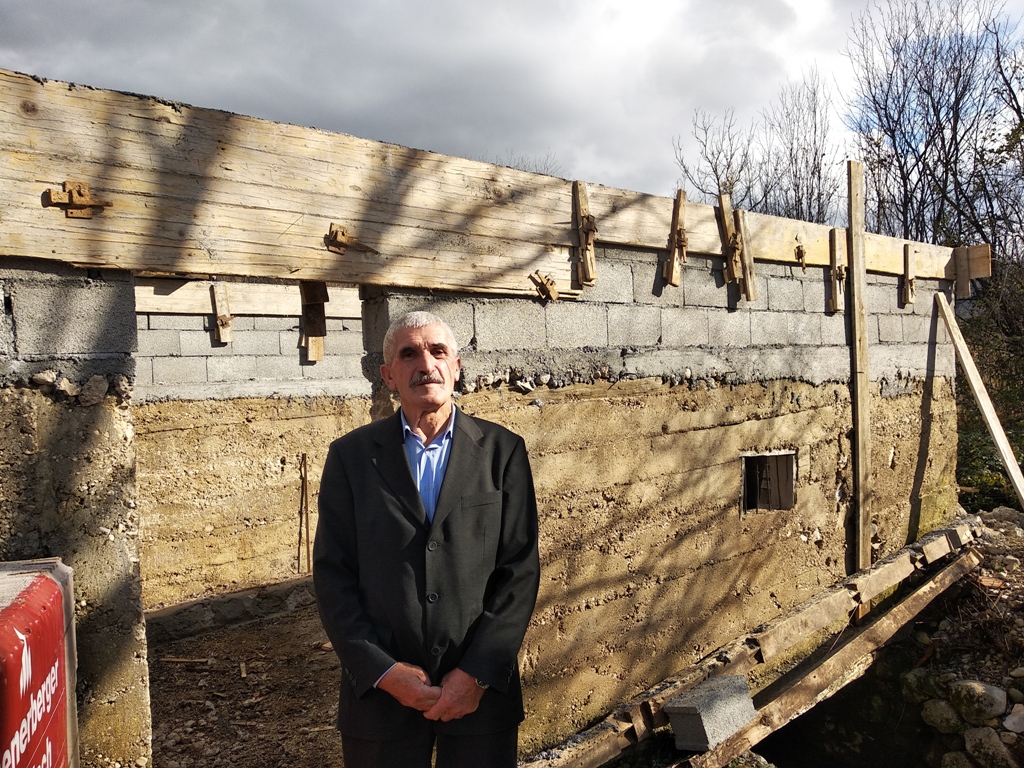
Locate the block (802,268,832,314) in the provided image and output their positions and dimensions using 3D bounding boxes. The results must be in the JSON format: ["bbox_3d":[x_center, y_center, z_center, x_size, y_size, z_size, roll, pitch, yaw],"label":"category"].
[{"bbox_3d":[1.909,-0.562,5.016,0.400,0.200,0.200,-3,2,-40],"label":"block"}]

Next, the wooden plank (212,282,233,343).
[{"bbox_3d":[-2.224,-0.537,5.916,0.092,0.440,0.045,-9,6,-43],"label":"wooden plank"}]

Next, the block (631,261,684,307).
[{"bbox_3d":[0.681,-0.491,3.950,0.397,0.197,0.197,-3,0,-40],"label":"block"}]

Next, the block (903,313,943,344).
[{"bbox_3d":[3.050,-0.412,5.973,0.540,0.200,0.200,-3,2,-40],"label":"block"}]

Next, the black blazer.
[{"bbox_3d":[-0.202,0.435,1.820,0.540,0.760,0.330,-2,1,-9],"label":"black blazer"}]

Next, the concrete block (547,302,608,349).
[{"bbox_3d":[0.238,-0.263,3.567,0.397,0.197,0.197,-3,0,-40],"label":"concrete block"}]

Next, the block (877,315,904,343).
[{"bbox_3d":[2.670,-0.391,5.617,0.397,0.197,0.197,-3,0,-40],"label":"block"}]

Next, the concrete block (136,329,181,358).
[{"bbox_3d":[-2.800,-0.303,5.947,0.397,0.197,0.197,-3,0,-40],"label":"concrete block"}]

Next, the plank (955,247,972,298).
[{"bbox_3d":[3.699,-0.911,6.307,0.045,0.410,0.110,-3,2,-40],"label":"plank"}]

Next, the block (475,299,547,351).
[{"bbox_3d":[-0.064,-0.247,3.312,0.397,0.197,0.197,-3,0,-40],"label":"block"}]

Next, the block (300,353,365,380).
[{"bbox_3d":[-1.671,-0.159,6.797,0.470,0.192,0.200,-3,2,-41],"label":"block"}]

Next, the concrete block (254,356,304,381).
[{"bbox_3d":[-2.026,-0.139,6.591,0.397,0.197,0.197,-3,0,-40],"label":"concrete block"}]

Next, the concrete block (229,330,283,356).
[{"bbox_3d":[-2.158,-0.336,6.382,0.397,0.192,0.200,-3,2,-41],"label":"concrete block"}]

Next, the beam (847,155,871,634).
[{"bbox_3d":[2.369,0.036,5.232,0.150,3.100,0.030,-3,2,-40],"label":"beam"}]

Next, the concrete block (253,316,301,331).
[{"bbox_3d":[-2.048,-0.544,6.590,0.397,0.190,0.197,-3,0,-40],"label":"concrete block"}]

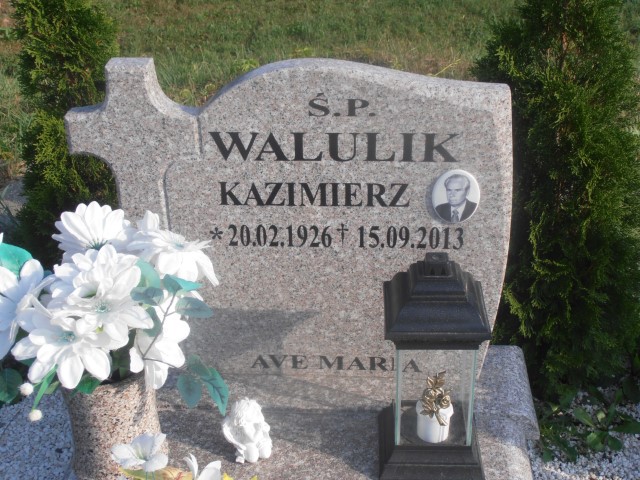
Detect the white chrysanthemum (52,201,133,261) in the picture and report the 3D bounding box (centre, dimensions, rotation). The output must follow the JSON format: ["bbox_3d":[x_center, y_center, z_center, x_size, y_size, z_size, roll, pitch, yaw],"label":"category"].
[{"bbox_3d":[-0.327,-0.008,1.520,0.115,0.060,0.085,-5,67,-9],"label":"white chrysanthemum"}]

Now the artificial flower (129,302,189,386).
[{"bbox_3d":[-0.234,0.150,1.530,0.085,0.118,0.050,-26,14,-39],"label":"artificial flower"}]

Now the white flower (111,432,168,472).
[{"bbox_3d":[-0.254,0.301,1.490,0.078,0.050,0.050,-1,60,-1],"label":"white flower"}]

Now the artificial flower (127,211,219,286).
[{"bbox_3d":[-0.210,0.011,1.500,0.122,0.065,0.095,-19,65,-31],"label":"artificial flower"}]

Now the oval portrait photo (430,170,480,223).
[{"bbox_3d":[0.230,-0.073,1.780,0.081,0.100,0.012,1,27,3],"label":"oval portrait photo"}]

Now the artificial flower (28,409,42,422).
[{"bbox_3d":[-0.392,0.241,1.450,0.018,0.018,0.018,-1,22,0],"label":"artificial flower"}]

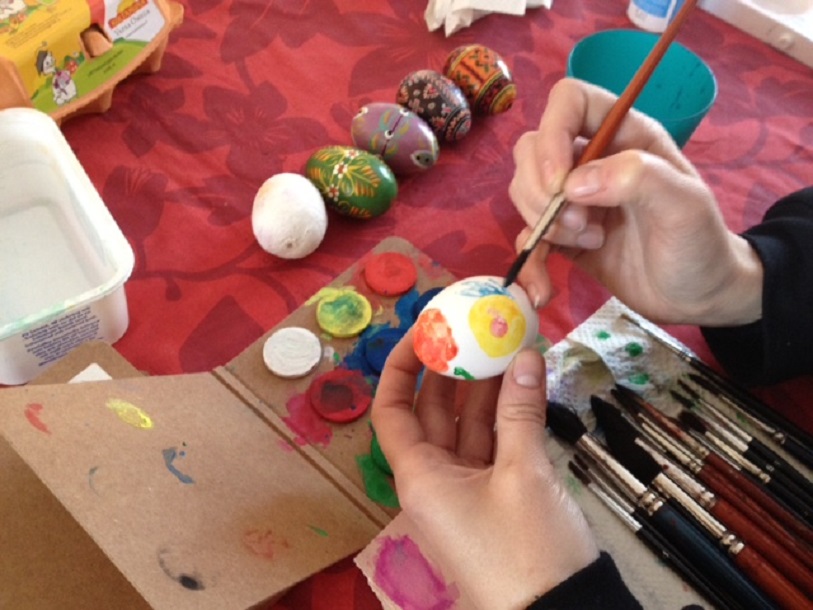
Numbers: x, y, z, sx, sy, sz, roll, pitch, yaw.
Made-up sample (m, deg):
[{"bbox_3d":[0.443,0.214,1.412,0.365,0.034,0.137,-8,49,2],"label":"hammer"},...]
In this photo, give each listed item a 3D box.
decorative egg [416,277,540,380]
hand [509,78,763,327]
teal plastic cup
[{"bbox_3d":[0.030,0.010,0.355,0.056,0.044,0.044,-15,90,6],"label":"decorative egg"},{"bbox_3d":[0.104,-0.046,0.373,0.124,0.085,0.082,19,53,-4],"label":"hand"},{"bbox_3d":[0.128,-0.100,0.496,0.082,0.098,0.082,7,52,0],"label":"teal plastic cup"}]

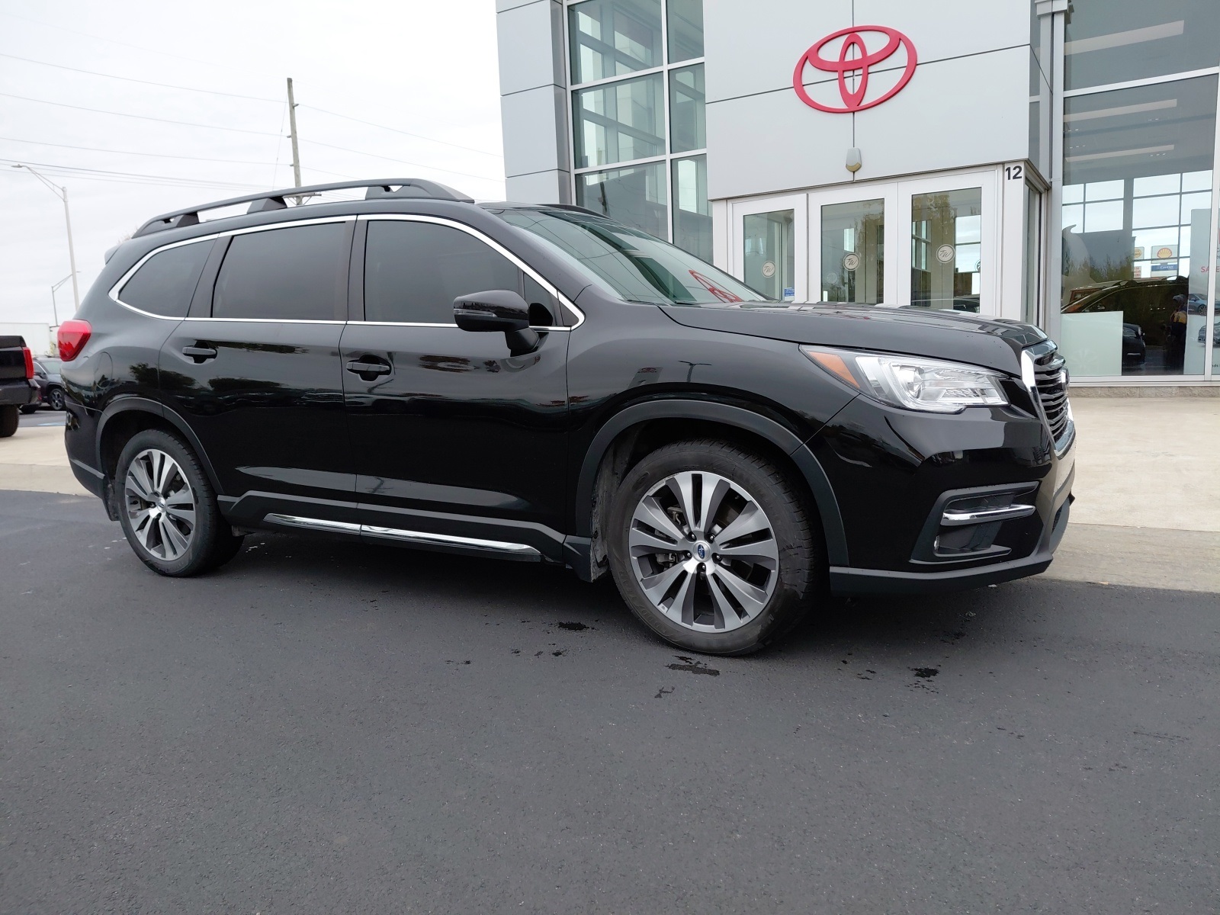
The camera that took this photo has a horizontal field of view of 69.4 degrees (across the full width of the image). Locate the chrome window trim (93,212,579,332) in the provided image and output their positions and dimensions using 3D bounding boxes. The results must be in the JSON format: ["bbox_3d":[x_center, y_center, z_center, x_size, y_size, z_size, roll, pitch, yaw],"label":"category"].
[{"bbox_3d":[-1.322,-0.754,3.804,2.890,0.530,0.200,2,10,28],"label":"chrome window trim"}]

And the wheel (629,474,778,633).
[{"bbox_3d":[0.349,0.299,2.998,0.547,0.547,0.200,2,10,31],"label":"wheel"}]

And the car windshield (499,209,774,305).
[{"bbox_3d":[0.180,-0.863,3.842,0.870,0.130,1.520,37,25,19],"label":"car windshield"}]

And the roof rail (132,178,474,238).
[{"bbox_3d":[-1.533,-1.136,4.101,2.280,0.145,0.080,2,10,29],"label":"roof rail"}]

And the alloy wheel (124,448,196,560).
[{"bbox_3d":[-2.166,0.219,4.419,0.547,0.547,0.200,2,10,29],"label":"alloy wheel"}]

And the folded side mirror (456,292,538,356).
[{"bbox_3d":[-0.399,-0.469,3.095,0.275,0.218,0.190,-3,8,0],"label":"folded side mirror"}]

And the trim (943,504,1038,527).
[{"bbox_3d":[1.129,0.168,2.651,0.310,0.042,0.060,-5,9,-13],"label":"trim"}]

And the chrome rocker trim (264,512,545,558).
[{"bbox_3d":[-0.898,0.308,3.577,1.480,0.065,0.050,2,10,29],"label":"chrome rocker trim"}]

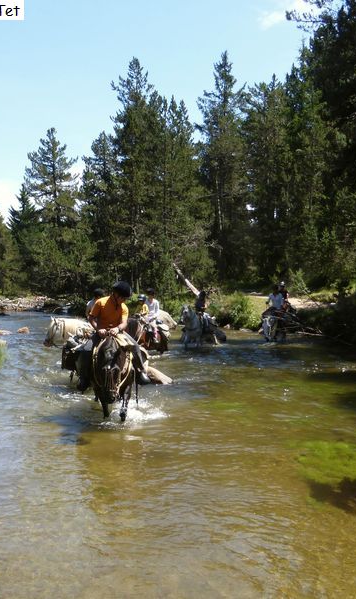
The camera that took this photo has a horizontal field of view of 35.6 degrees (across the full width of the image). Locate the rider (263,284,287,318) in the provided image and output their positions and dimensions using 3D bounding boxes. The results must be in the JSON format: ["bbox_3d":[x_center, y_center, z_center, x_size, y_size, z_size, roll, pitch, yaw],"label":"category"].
[{"bbox_3d":[3.350,0.170,19.200,0.750,1.350,0.650,0,1,18],"label":"rider"}]

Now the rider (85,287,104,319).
[{"bbox_3d":[-1.620,0.460,11.200,0.700,1.380,0.600,0,1,-22],"label":"rider"}]

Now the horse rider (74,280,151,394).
[{"bbox_3d":[-0.930,0.480,7.900,0.880,1.480,0.750,0,1,-12],"label":"horse rider"}]

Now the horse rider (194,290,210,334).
[{"bbox_3d":[0.810,0.380,17.900,0.600,1.420,0.650,0,1,28],"label":"horse rider"}]

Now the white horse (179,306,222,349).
[{"bbox_3d":[0.790,0.970,17.900,0.620,1.580,2.100,0,1,28],"label":"white horse"}]

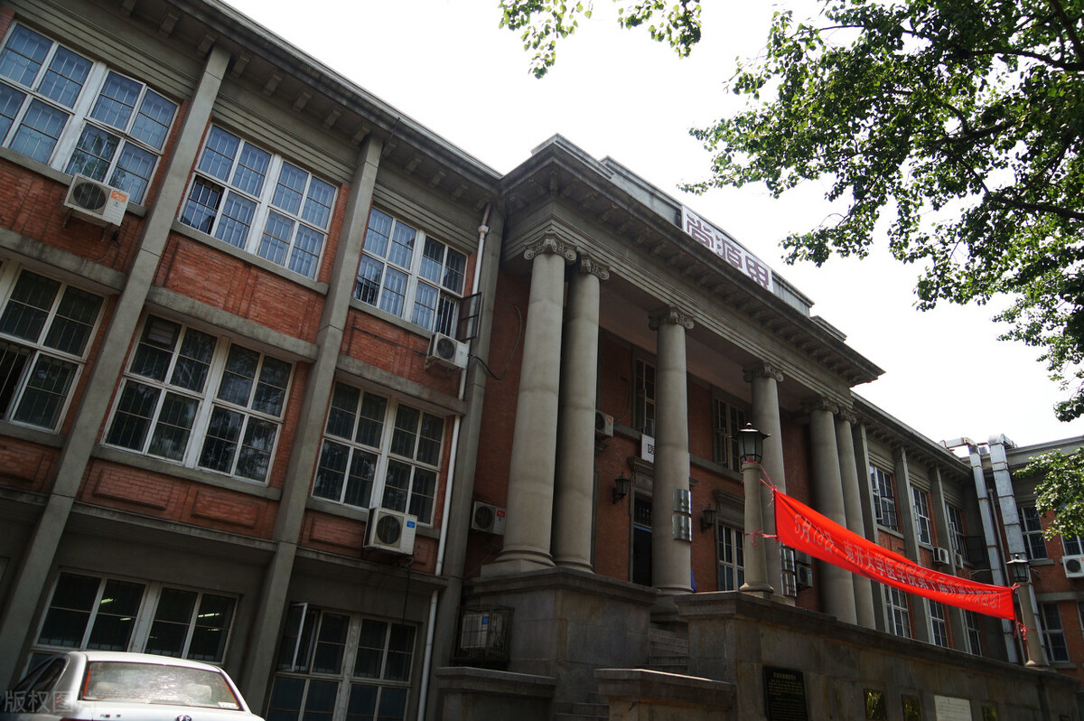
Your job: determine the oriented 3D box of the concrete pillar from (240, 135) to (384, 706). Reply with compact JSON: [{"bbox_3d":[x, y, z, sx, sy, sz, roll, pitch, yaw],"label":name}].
[{"bbox_3d":[-3.872,0.719,12.301,0.270,11.420,0.420,24,-32,-36],"label":"concrete pillar"}]

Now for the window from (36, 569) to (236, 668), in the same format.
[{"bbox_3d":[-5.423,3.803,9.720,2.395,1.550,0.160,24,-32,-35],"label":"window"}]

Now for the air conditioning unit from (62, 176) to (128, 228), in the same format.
[{"bbox_3d":[-6.494,-2.296,10.533,0.706,0.550,0.240,24,-32,-35],"label":"air conditioning unit"}]

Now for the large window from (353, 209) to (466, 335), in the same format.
[{"bbox_3d":[-2.575,-1.743,14.706,2.395,2.113,0.160,24,-32,-35],"label":"large window"}]

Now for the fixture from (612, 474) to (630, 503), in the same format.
[{"bbox_3d":[1.907,3.111,17.534,0.310,0.690,0.410,24,-32,-35],"label":"fixture"}]

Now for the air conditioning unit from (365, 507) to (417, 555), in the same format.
[{"bbox_3d":[-2.662,3.013,12.633,0.840,0.650,0.310,24,-32,-35],"label":"air conditioning unit"}]

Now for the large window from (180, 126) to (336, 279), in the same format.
[{"bbox_3d":[-5.111,-2.900,13.376,2.510,2.200,0.140,24,-32,-35],"label":"large window"}]

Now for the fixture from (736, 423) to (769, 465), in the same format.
[{"bbox_3d":[3.154,1.256,11.052,0.530,0.670,0.530,24,-32,-35],"label":"fixture"}]

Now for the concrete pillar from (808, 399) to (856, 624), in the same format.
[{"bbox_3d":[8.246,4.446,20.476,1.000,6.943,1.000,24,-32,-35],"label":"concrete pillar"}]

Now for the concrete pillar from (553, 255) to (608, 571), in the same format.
[{"bbox_3d":[0.727,1.072,14.614,1.020,6.943,1.020,4,-26,2],"label":"concrete pillar"}]

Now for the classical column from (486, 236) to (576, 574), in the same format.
[{"bbox_3d":[-0.068,0.716,13.994,1.060,6.943,1.060,24,-32,-35],"label":"classical column"}]

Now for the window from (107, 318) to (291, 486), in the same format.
[{"bbox_3d":[-5.183,0.639,11.233,2.395,2.133,0.160,24,-32,-35],"label":"window"}]

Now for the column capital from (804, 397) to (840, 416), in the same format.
[{"bbox_3d":[8.466,1.552,21.859,0.840,0.513,0.840,24,-32,-35],"label":"column capital"}]

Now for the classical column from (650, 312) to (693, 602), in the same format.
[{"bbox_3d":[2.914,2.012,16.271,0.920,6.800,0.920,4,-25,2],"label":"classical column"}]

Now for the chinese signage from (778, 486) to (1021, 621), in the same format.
[{"bbox_3d":[7.024,3.968,13.428,9.660,0.880,0.250,24,-32,-35],"label":"chinese signage"}]

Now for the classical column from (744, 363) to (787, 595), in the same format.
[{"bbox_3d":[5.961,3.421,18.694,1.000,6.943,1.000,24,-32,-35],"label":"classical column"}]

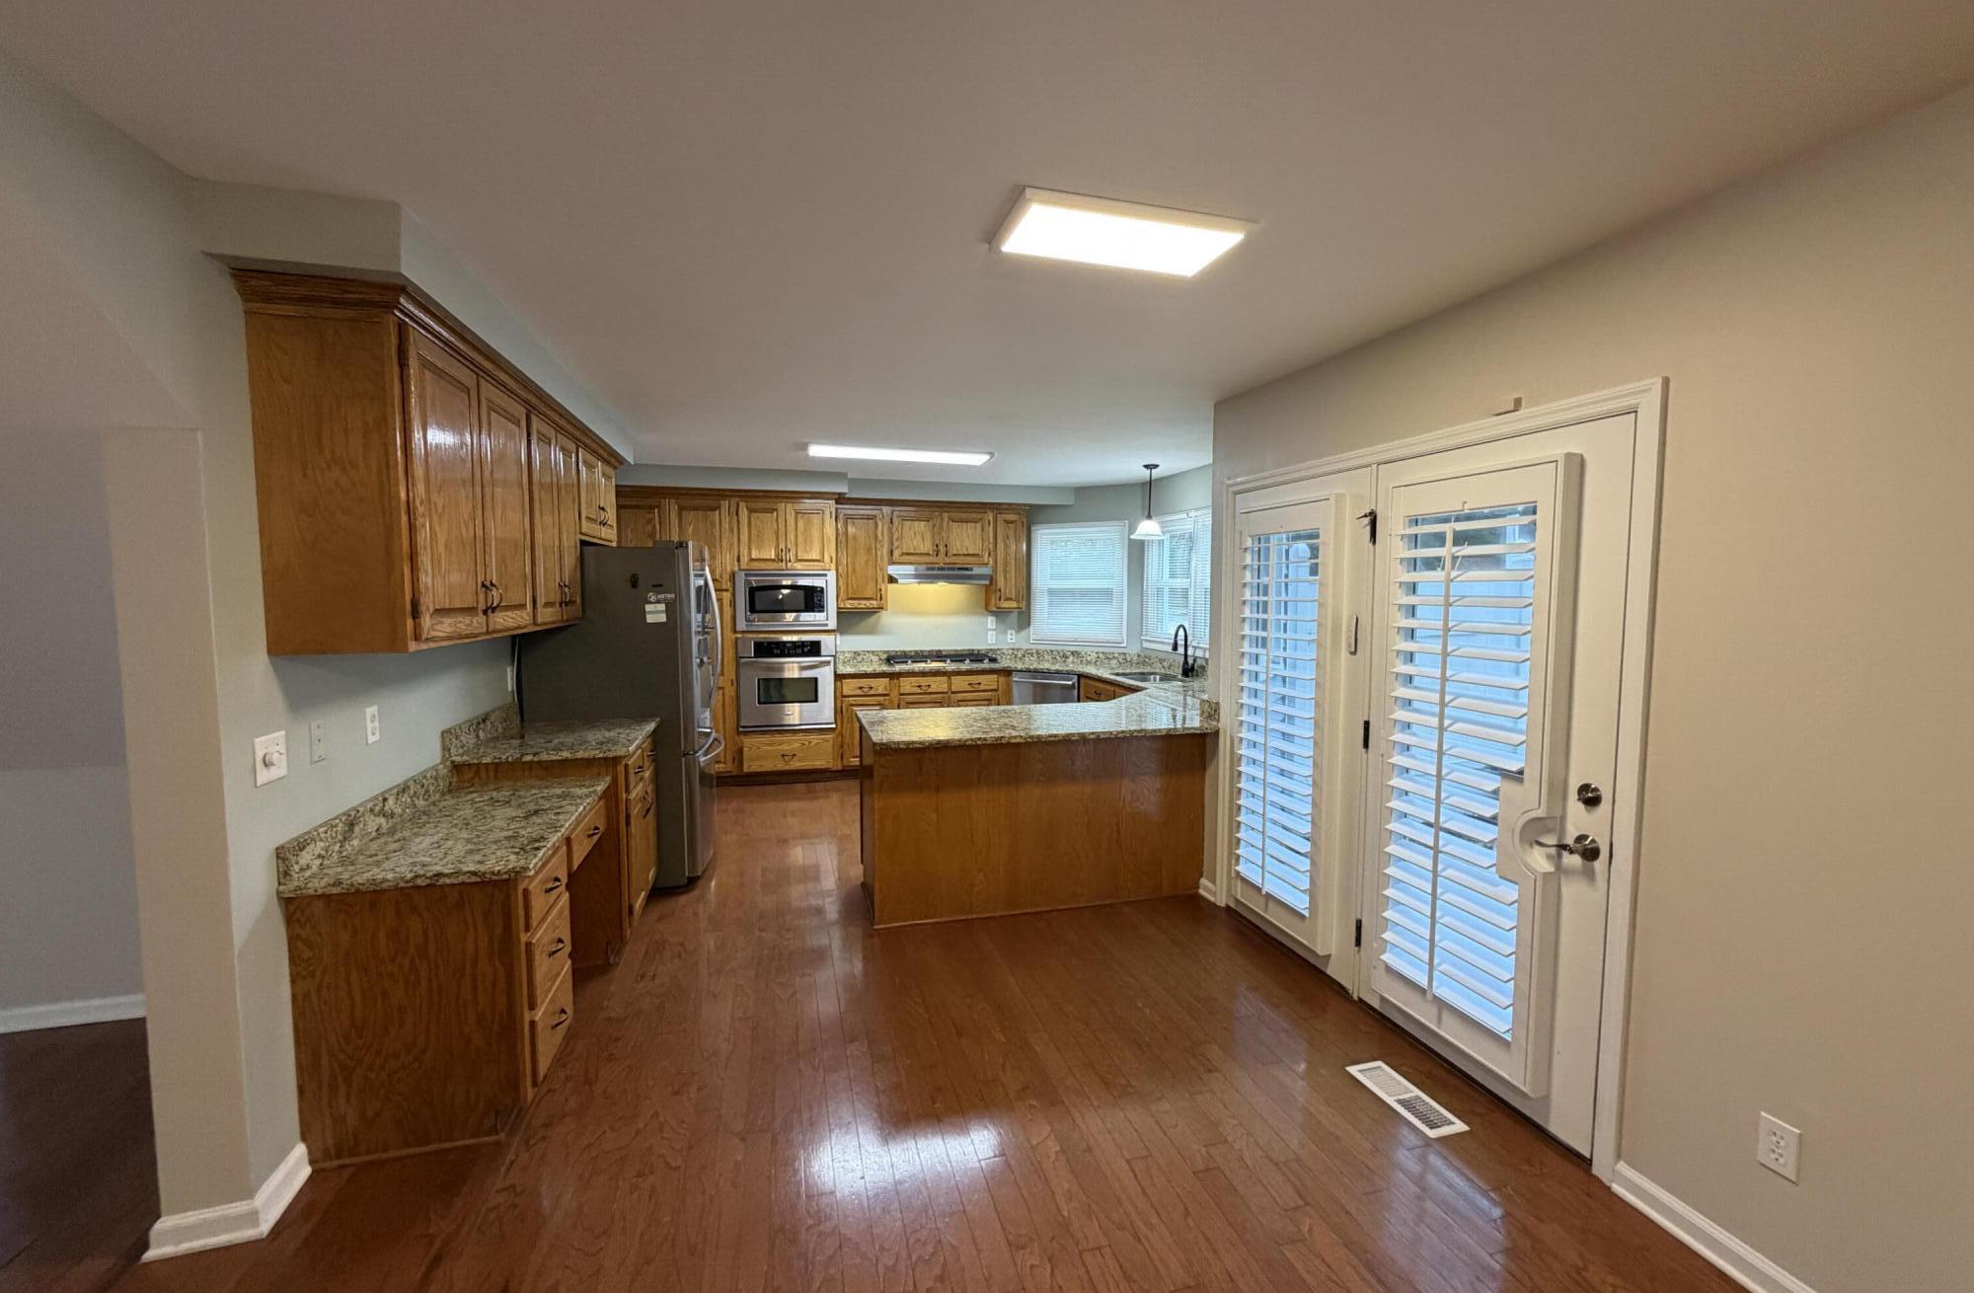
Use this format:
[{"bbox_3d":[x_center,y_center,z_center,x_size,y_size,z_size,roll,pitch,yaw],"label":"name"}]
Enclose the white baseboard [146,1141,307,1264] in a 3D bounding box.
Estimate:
[{"bbox_3d":[-1.877,1.360,1.995,0.229,0.103,0.265,-1,4,-15],"label":"white baseboard"}]

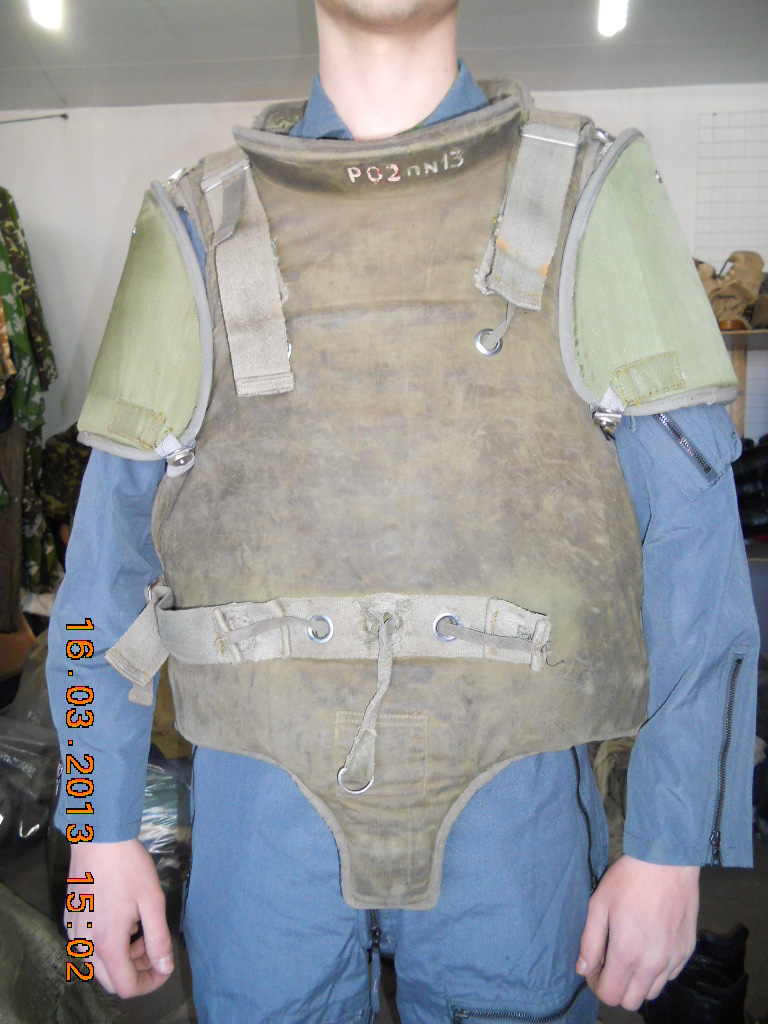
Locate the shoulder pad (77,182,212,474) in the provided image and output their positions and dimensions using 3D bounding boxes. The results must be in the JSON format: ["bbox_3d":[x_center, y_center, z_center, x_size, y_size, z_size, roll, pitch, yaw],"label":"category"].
[{"bbox_3d":[-0.193,-0.160,0.690,0.130,0.245,0.130,8,7,18],"label":"shoulder pad"}]

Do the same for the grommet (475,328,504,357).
[{"bbox_3d":[0.081,-0.131,0.615,0.021,0.021,0.004,0,0,0],"label":"grommet"}]

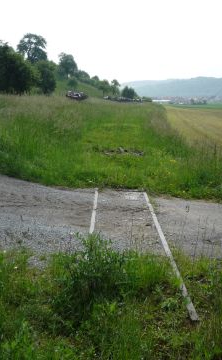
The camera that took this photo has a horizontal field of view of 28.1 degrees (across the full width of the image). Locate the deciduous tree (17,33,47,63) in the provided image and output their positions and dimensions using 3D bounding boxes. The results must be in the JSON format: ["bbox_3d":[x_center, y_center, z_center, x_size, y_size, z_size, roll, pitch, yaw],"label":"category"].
[{"bbox_3d":[-22.115,-36.624,125.000,8.400,10.000,8.400,0,10,0],"label":"deciduous tree"}]

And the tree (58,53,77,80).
[{"bbox_3d":[-13.235,-34.838,135.000,6.100,7.800,6.100,0,10,0],"label":"tree"}]

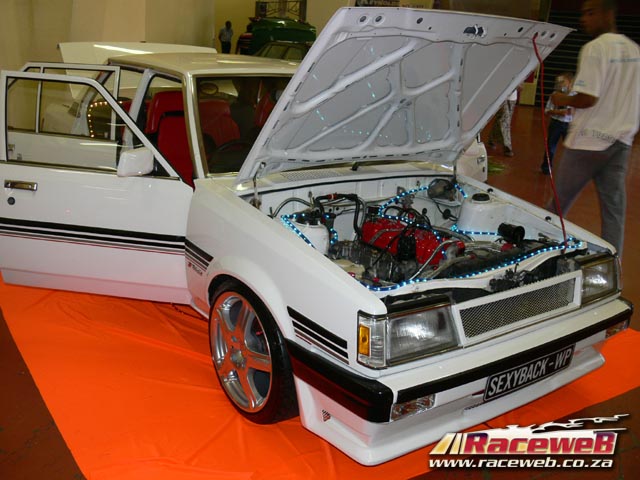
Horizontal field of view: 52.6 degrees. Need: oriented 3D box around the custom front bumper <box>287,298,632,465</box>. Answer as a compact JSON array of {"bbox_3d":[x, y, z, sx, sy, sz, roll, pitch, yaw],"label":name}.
[{"bbox_3d":[0.656,0.461,2.612,1.580,0.360,0.500,-9,21,-36],"label":"custom front bumper"}]

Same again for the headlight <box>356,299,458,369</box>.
[{"bbox_3d":[0.296,0.299,2.106,0.380,0.170,0.120,-9,21,-36],"label":"headlight"}]

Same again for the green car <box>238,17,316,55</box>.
[{"bbox_3d":[-1.072,-5.774,19.174,1.720,1.500,4.200,4,17,0],"label":"green car"}]

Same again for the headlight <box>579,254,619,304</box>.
[{"bbox_3d":[1.176,0.166,2.753,0.330,0.165,0.110,-9,21,-36],"label":"headlight"}]

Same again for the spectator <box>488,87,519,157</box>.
[{"bbox_3d":[2.962,-2.199,9.953,0.500,1.700,0.550,-8,21,-35],"label":"spectator"}]

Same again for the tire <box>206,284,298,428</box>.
[{"bbox_3d":[-0.212,0.413,2.532,0.200,0.590,0.590,-9,21,-36],"label":"tire"}]

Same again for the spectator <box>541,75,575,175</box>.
[{"bbox_3d":[3.201,-1.518,8.460,0.450,1.290,0.400,0,17,-13],"label":"spectator"}]

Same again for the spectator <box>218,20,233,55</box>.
[{"bbox_3d":[-2.963,-5.870,20.051,0.500,1.740,0.320,1,17,-11],"label":"spectator"}]

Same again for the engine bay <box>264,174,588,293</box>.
[{"bbox_3d":[0.455,0.051,2.798,1.320,0.450,0.900,-9,21,-36],"label":"engine bay"}]

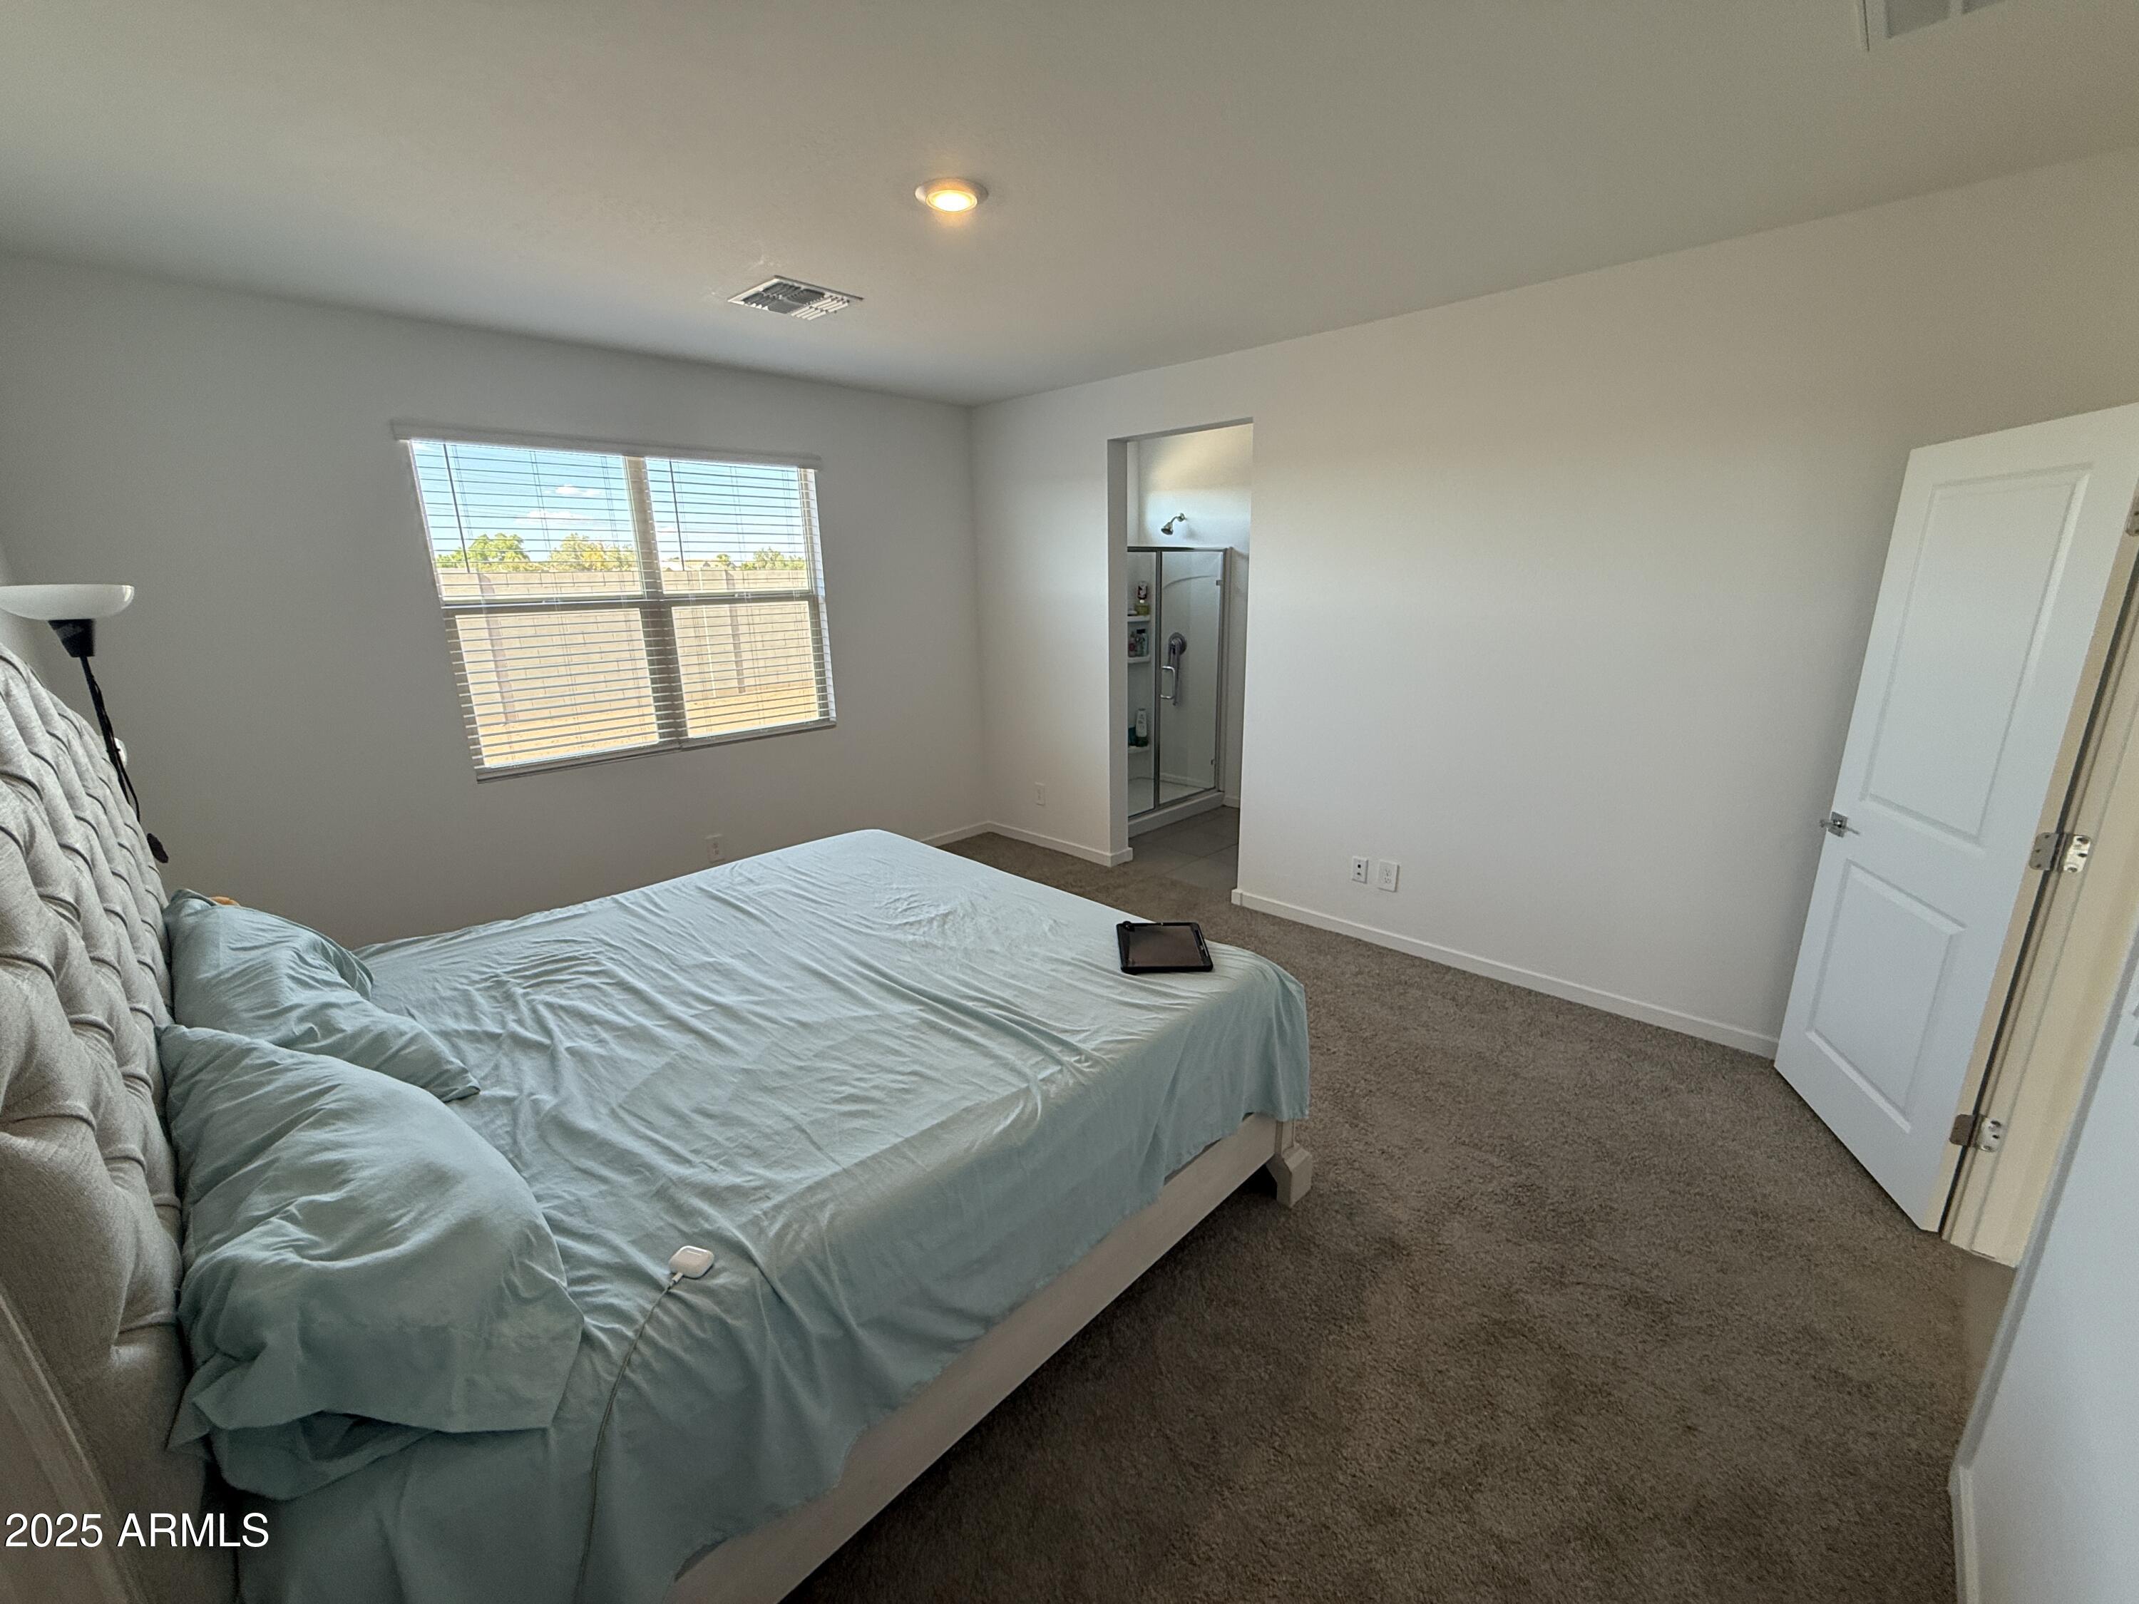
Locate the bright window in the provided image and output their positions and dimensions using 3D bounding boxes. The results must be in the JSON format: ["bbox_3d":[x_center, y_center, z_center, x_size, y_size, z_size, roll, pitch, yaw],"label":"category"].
[{"bbox_3d":[-2.000,-0.962,4.237,0.100,1.420,1.810,13,20,42],"label":"bright window"}]

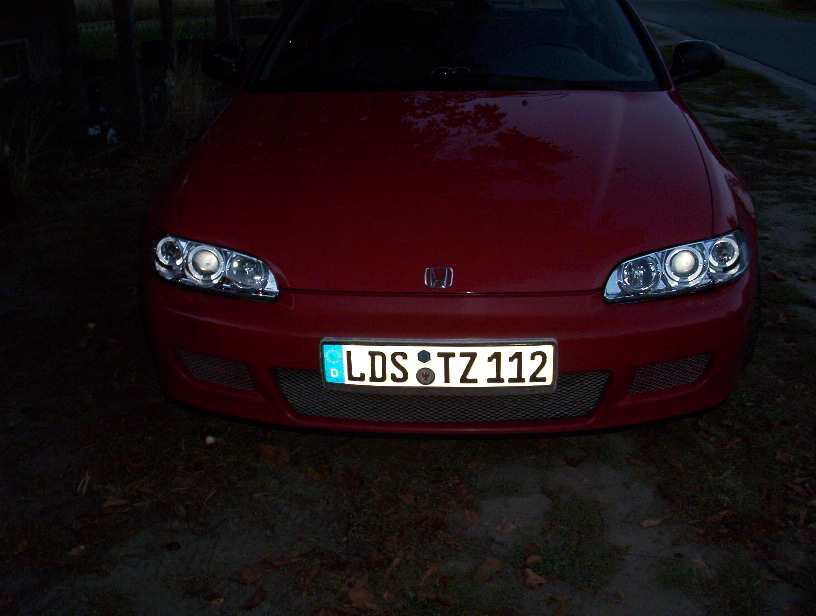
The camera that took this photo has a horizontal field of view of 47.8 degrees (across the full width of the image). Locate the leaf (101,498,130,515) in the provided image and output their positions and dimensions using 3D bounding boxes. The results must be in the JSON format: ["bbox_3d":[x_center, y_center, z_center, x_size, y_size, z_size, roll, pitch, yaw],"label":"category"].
[{"bbox_3d":[-0.703,0.478,2.213,0.065,0.018,0.053,-13,24,-29],"label":"leaf"}]

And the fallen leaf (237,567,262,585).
[{"bbox_3d":[-0.338,0.571,1.962,0.038,0.018,0.056,-13,24,-29],"label":"fallen leaf"}]

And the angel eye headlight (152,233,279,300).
[{"bbox_3d":[-0.478,-0.115,2.255,0.385,0.125,0.280,0,22,5],"label":"angel eye headlight"}]

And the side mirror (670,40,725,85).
[{"bbox_3d":[1.022,-0.876,3.272,0.190,0.145,0.125,0,22,5],"label":"side mirror"}]

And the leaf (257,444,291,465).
[{"bbox_3d":[-0.374,0.397,2.553,0.088,0.020,0.080,0,22,5],"label":"leaf"}]

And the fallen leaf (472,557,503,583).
[{"bbox_3d":[0.170,0.560,1.971,0.041,0.018,0.094,12,25,30],"label":"fallen leaf"}]

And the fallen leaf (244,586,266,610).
[{"bbox_3d":[-0.314,0.597,1.894,0.030,0.018,0.073,9,23,23],"label":"fallen leaf"}]

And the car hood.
[{"bbox_3d":[0.109,-0.360,2.539,1.400,0.330,1.030,0,22,5],"label":"car hood"}]

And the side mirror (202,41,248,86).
[{"bbox_3d":[-0.644,-0.878,3.308,0.180,0.140,0.120,1,21,4],"label":"side mirror"}]

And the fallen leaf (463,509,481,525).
[{"bbox_3d":[0.156,0.503,2.260,0.035,0.015,0.068,-13,25,-28],"label":"fallen leaf"}]

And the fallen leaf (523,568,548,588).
[{"bbox_3d":[0.269,0.570,1.943,0.046,0.018,0.065,-16,26,-35],"label":"fallen leaf"}]

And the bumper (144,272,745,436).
[{"bbox_3d":[0.085,0.073,2.292,1.650,0.385,0.470,1,21,4],"label":"bumper"}]

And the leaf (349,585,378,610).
[{"bbox_3d":[-0.099,0.618,1.987,0.062,0.018,0.068,0,22,5],"label":"leaf"}]

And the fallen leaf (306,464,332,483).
[{"bbox_3d":[-0.225,0.420,2.346,0.052,0.018,0.085,-19,27,-38],"label":"fallen leaf"}]

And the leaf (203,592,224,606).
[{"bbox_3d":[-0.422,0.623,1.994,0.048,0.015,0.036,0,22,5],"label":"leaf"}]

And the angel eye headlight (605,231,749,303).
[{"bbox_3d":[0.639,-0.105,2.166,0.385,0.125,0.280,0,22,5],"label":"angel eye headlight"}]

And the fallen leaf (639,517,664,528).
[{"bbox_3d":[0.563,0.495,2.127,0.064,0.018,0.021,-11,23,-24],"label":"fallen leaf"}]

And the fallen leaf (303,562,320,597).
[{"bbox_3d":[-0.215,0.595,2.052,0.035,0.015,0.100,4,22,12],"label":"fallen leaf"}]

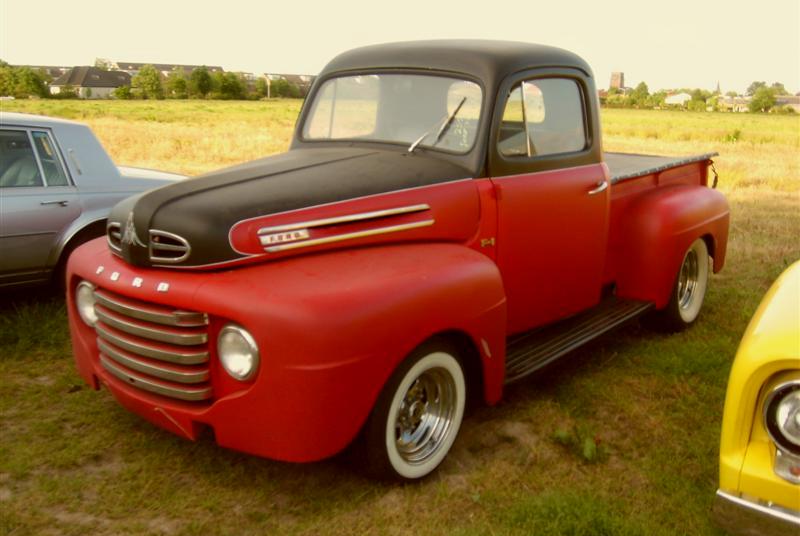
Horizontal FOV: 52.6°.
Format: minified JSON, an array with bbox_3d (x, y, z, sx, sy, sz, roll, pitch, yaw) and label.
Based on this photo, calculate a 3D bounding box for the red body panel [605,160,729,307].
[{"bbox_3d":[1.842,-0.274,5.365,0.420,0.820,1.850,10,17,39],"label":"red body panel"}]

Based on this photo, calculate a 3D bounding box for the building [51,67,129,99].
[{"bbox_3d":[-61.417,-36.692,160.000,9.500,6.400,12.500,7,13,27],"label":"building"}]

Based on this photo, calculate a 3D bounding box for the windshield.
[{"bbox_3d":[-0.064,-0.791,4.115,1.100,0.370,0.110,10,-3,39],"label":"windshield"}]

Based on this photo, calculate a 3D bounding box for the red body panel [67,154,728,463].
[{"bbox_3d":[0.397,-0.169,4.806,1.880,0.970,4.550,10,17,39],"label":"red body panel"}]

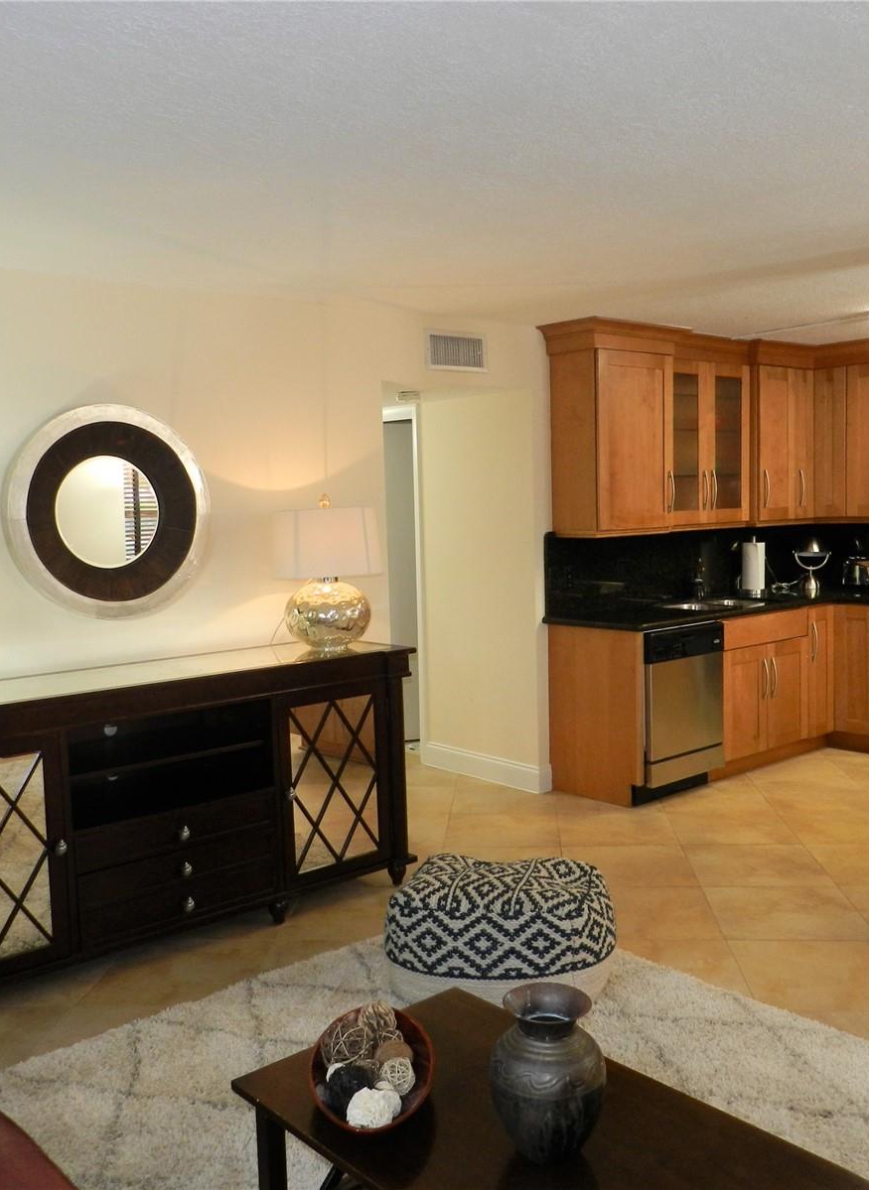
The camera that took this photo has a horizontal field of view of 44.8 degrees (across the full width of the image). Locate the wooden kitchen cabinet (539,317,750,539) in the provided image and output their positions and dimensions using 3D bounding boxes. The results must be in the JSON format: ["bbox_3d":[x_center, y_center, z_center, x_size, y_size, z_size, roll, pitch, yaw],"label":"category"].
[{"bbox_3d":[1.206,-0.875,5.742,1.360,1.080,0.370,-5,6,-39],"label":"wooden kitchen cabinet"}]

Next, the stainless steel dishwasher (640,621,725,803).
[{"bbox_3d":[1.101,0.593,5.562,0.610,0.870,0.600,-5,6,-39],"label":"stainless steel dishwasher"}]

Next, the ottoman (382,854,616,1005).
[{"bbox_3d":[0.238,1.041,3.359,0.630,0.340,0.510,-1,5,14],"label":"ottoman"}]

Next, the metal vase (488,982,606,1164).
[{"bbox_3d":[0.193,0.810,1.784,0.195,0.248,0.195,-2,5,0],"label":"metal vase"}]

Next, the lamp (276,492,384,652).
[{"bbox_3d":[-0.445,-0.090,4.341,0.450,0.630,0.450,-6,6,-39],"label":"lamp"}]

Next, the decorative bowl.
[{"bbox_3d":[-0.111,0.863,1.902,0.225,0.105,0.352,-2,5,-2],"label":"decorative bowl"}]

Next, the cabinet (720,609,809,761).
[{"bbox_3d":[1.636,0.467,6.008,0.796,0.755,0.610,-6,6,-39],"label":"cabinet"}]

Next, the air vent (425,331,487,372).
[{"bbox_3d":[0.117,-1.166,5.055,0.388,0.187,0.030,-5,6,-39],"label":"air vent"}]

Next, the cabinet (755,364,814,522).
[{"bbox_3d":[2.014,-0.892,6.425,0.600,0.935,0.340,-5,6,-39],"label":"cabinet"}]

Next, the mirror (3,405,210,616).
[{"bbox_3d":[-1.206,-0.311,3.940,0.780,0.790,0.060,-6,6,-39],"label":"mirror"}]

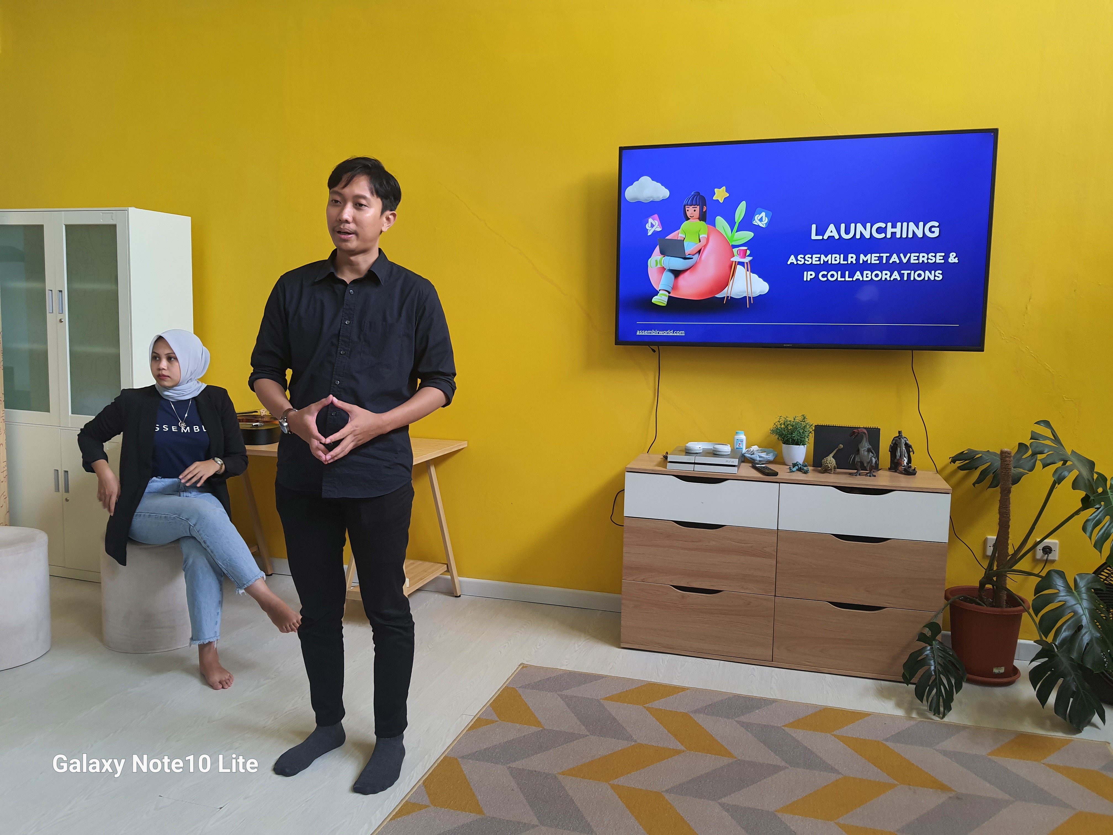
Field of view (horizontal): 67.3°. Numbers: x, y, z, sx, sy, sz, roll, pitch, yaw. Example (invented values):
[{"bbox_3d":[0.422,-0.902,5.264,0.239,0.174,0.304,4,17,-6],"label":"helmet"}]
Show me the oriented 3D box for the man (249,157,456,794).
[{"bbox_3d":[-0.577,0.171,2.437,0.620,1.780,0.400,1,7,7],"label":"man"}]

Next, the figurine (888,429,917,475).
[{"bbox_3d":[1.367,0.135,3.300,0.108,0.173,0.095,3,8,19],"label":"figurine"}]

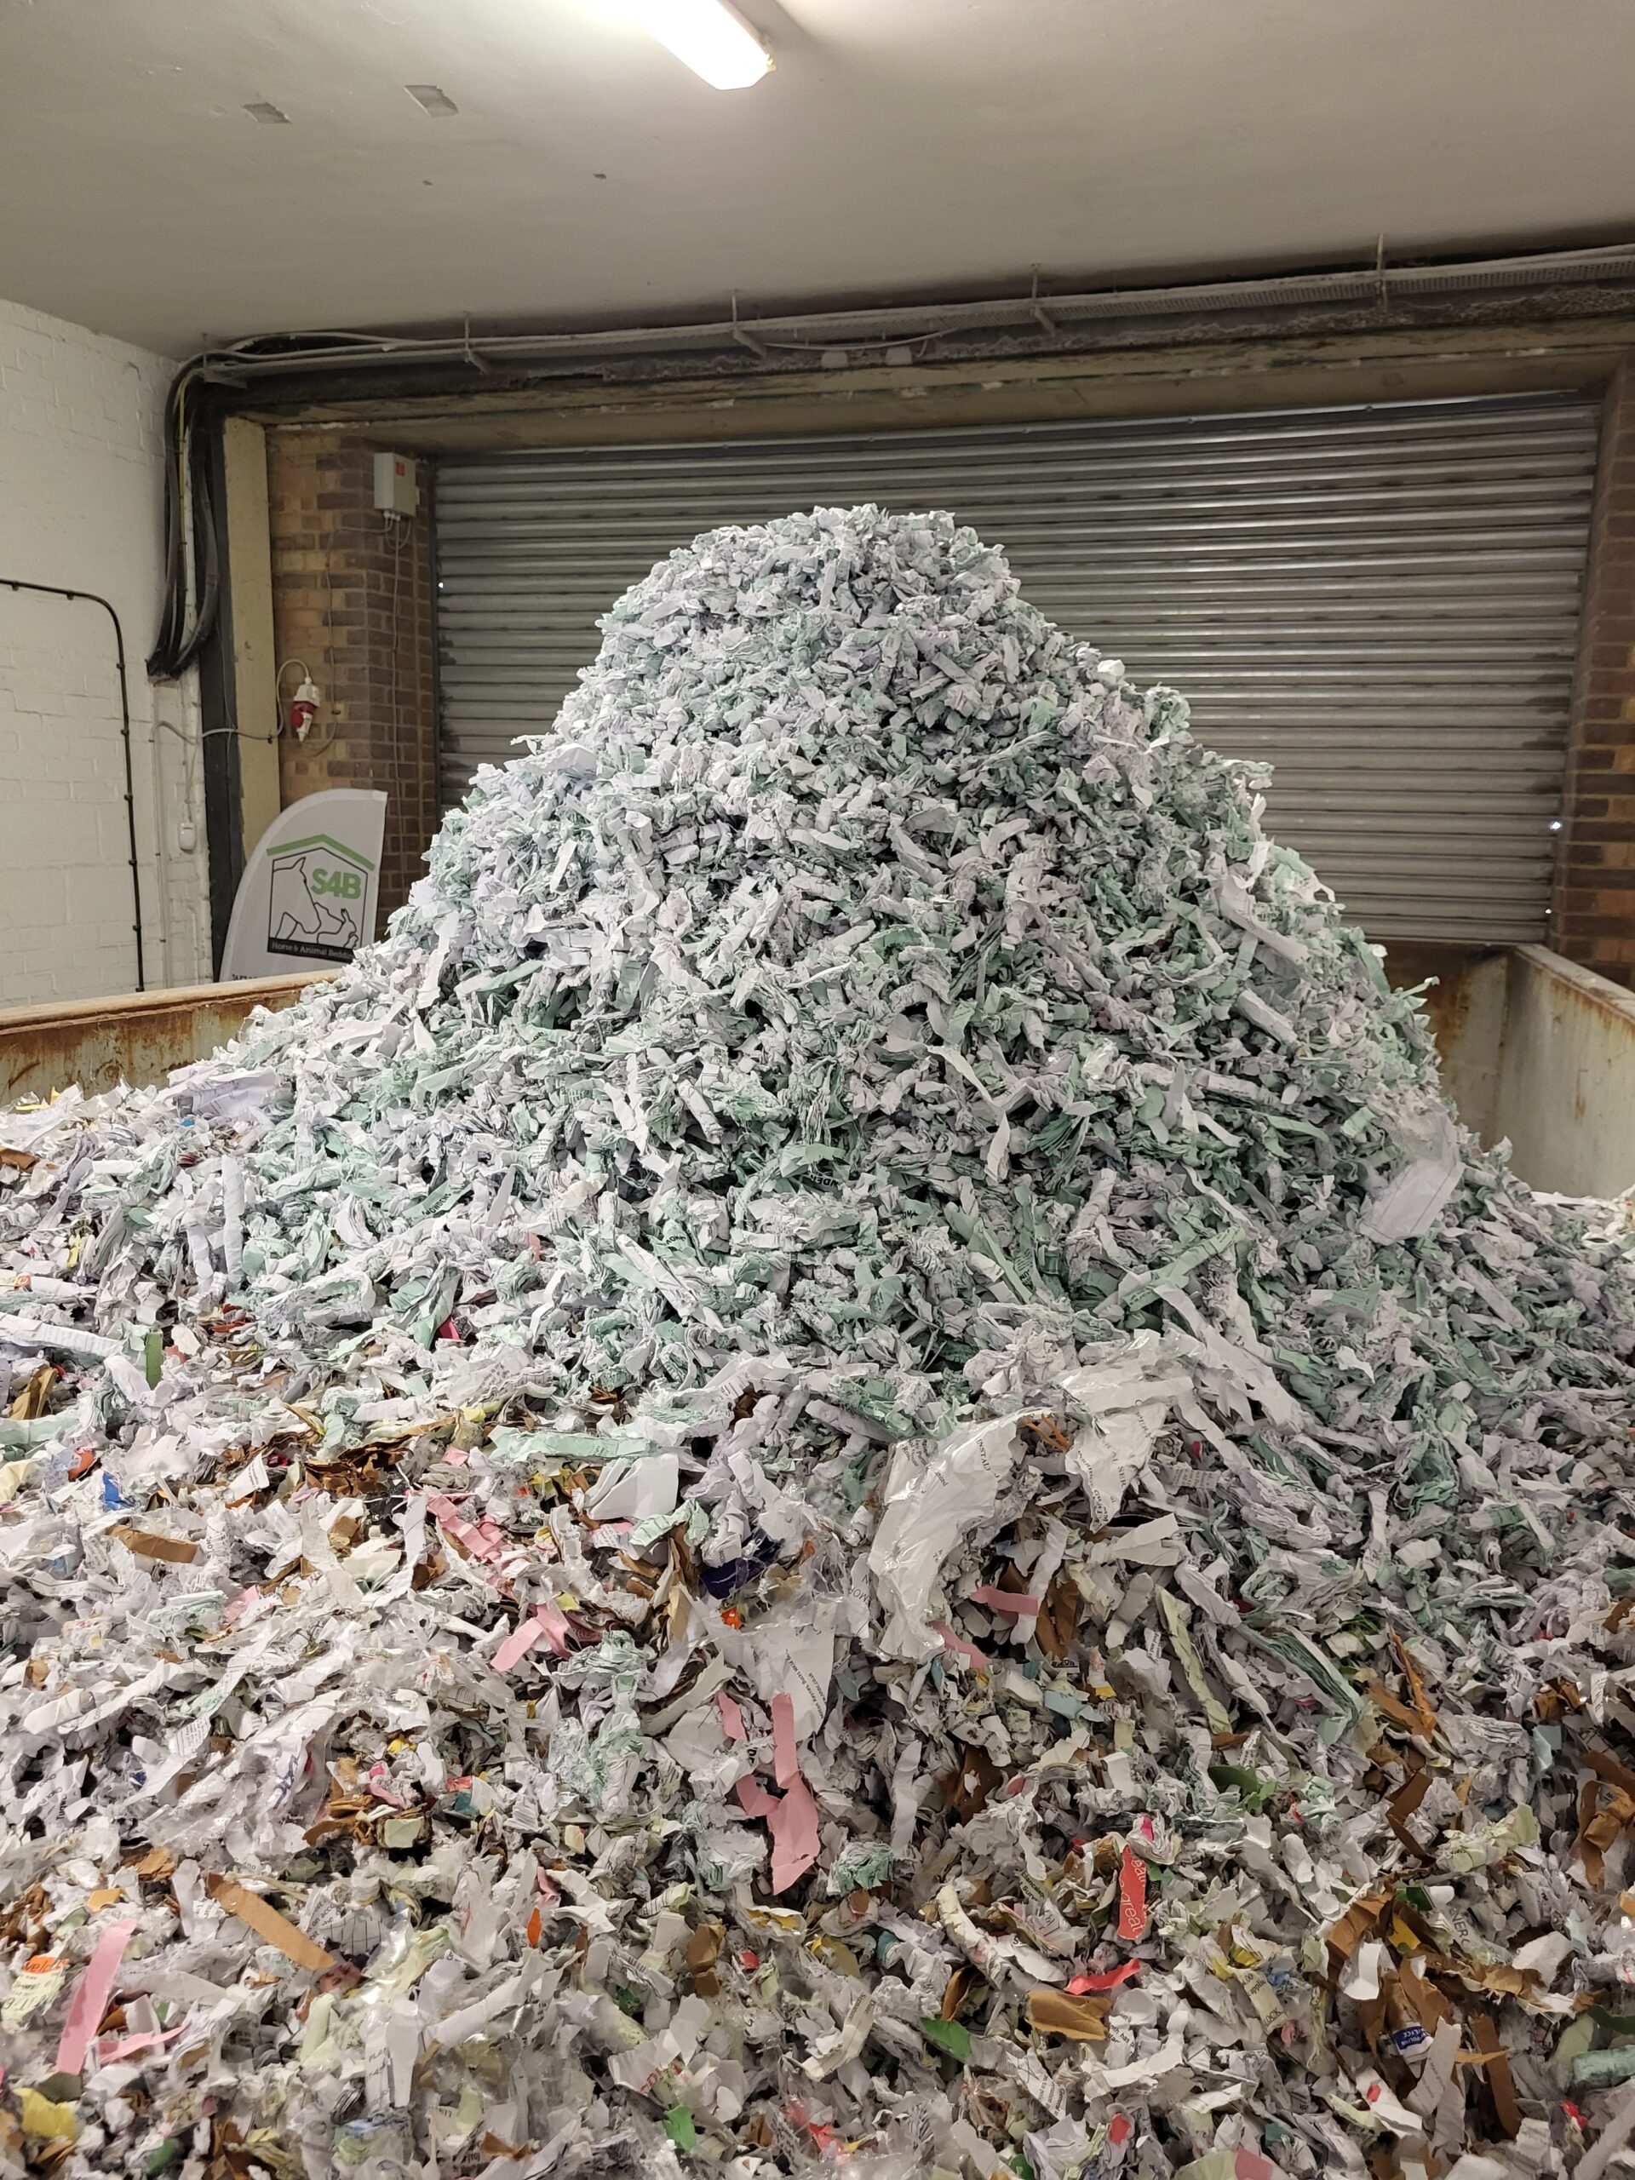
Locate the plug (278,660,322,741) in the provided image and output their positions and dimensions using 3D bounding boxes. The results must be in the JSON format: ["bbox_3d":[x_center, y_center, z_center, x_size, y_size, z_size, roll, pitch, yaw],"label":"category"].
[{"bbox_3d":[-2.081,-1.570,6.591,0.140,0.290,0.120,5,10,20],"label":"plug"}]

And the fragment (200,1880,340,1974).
[{"bbox_3d":[-0.297,0.452,0.887,0.100,0.010,0.014,9,12,37],"label":"fragment"}]

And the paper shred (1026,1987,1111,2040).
[{"bbox_3d":[0.128,0.471,0.835,0.042,0.015,0.021,3,9,12],"label":"paper shred"}]

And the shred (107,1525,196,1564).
[{"bbox_3d":[-0.517,0.354,1.275,0.066,0.018,0.022,3,9,12],"label":"shred"}]

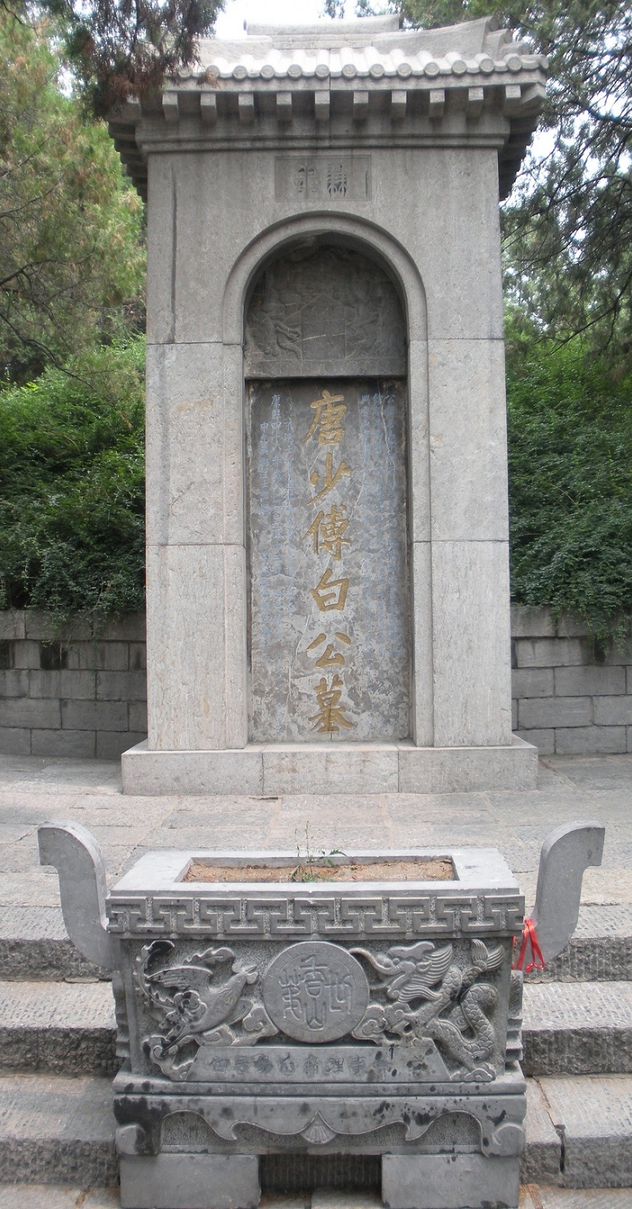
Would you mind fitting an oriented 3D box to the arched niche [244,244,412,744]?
[{"bbox_3d":[0.070,-0.632,7.050,0.930,2.830,0.280,-1,0,1],"label":"arched niche"}]

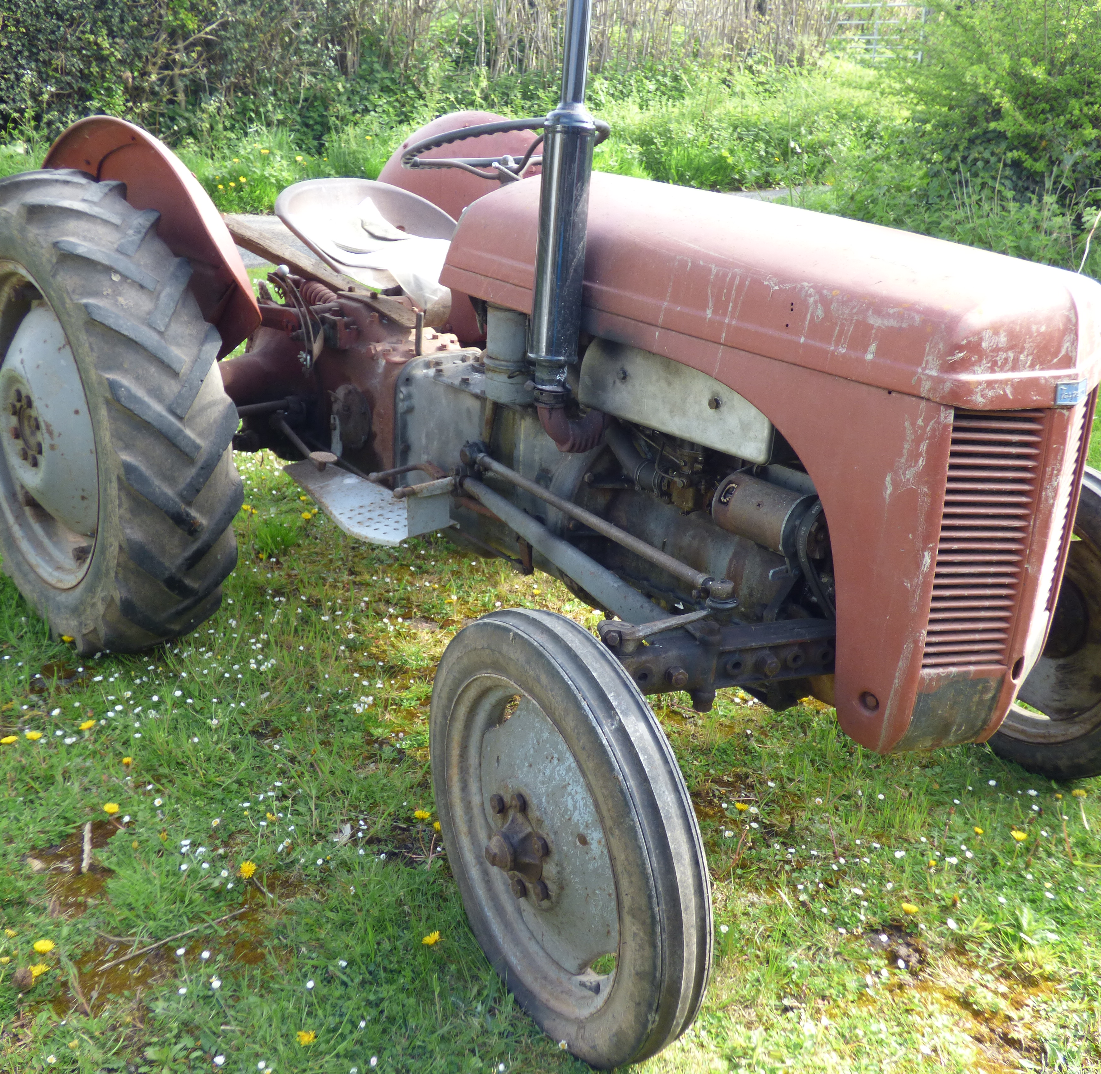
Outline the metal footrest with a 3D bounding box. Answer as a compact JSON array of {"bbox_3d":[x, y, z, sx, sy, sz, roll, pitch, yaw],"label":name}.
[{"bbox_3d":[-0.465,-0.122,2.994,0.250,0.115,0.635,-14,25,-38],"label":"metal footrest"}]

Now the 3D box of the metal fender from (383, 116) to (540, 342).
[{"bbox_3d":[-0.202,-0.836,3.669,0.145,0.642,1.150,-14,25,-38],"label":"metal fender"}]

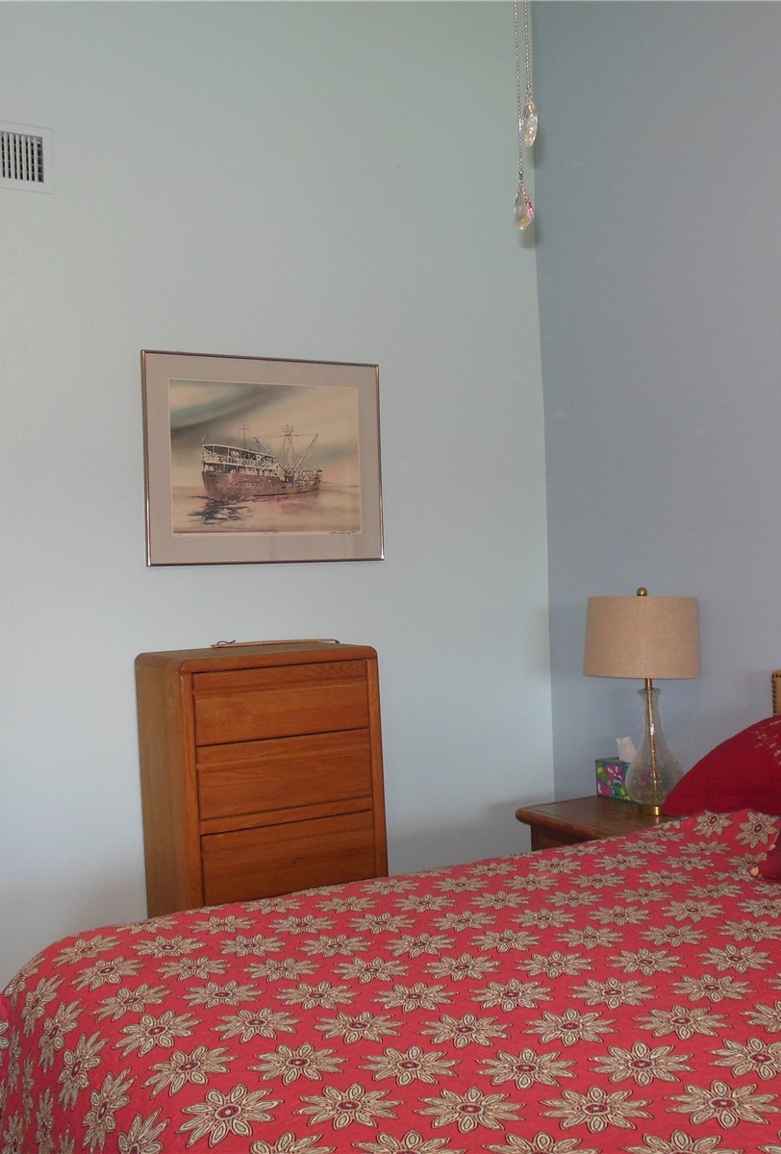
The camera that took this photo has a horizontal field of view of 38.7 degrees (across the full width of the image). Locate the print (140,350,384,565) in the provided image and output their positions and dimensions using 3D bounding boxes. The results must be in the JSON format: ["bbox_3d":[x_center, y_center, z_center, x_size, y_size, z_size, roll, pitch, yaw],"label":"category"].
[{"bbox_3d":[-0.406,-0.385,3.692,0.837,0.676,0.025,-2,0,-28],"label":"print"}]

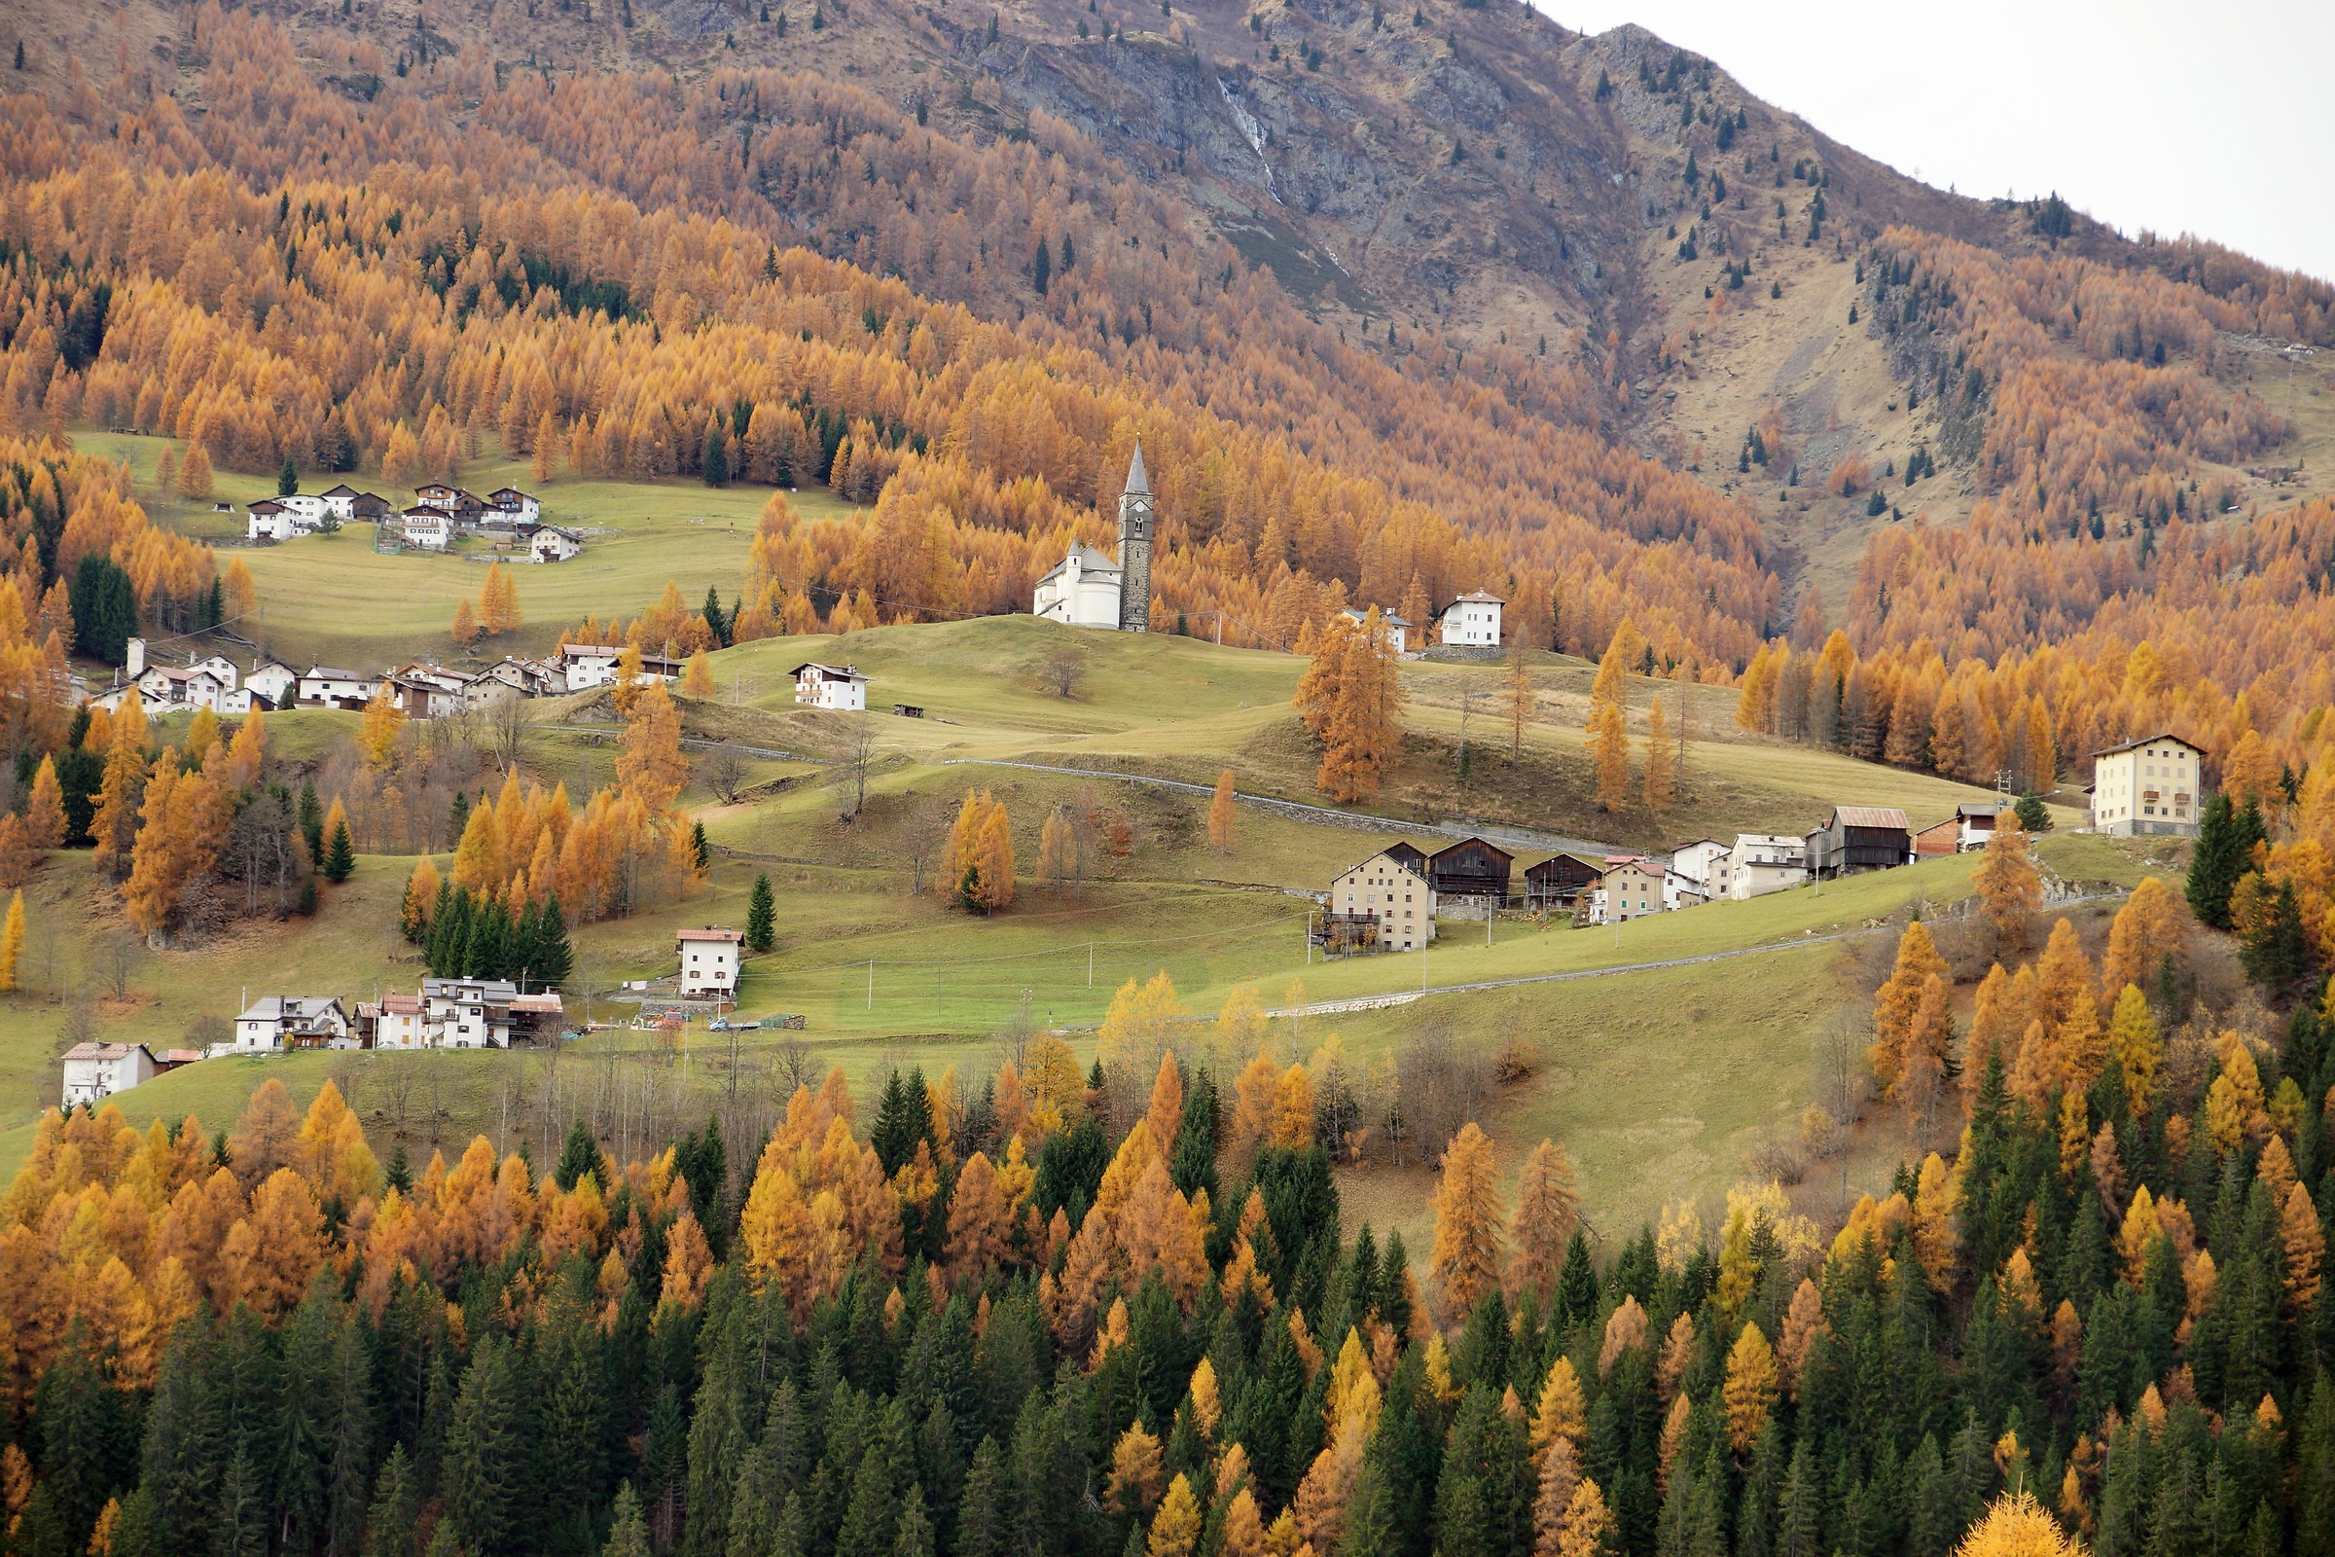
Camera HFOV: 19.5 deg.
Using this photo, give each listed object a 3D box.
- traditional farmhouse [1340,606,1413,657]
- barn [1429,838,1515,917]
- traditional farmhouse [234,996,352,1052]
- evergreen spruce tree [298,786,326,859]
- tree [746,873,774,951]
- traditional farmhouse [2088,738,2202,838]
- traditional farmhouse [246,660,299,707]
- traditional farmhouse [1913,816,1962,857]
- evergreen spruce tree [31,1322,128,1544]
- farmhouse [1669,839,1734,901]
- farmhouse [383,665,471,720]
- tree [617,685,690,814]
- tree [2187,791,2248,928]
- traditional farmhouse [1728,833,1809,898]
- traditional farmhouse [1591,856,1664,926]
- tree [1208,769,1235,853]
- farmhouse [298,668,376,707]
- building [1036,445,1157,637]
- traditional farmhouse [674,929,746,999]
[{"bbox_3d":[38.630,-27.160,1260.000,10.430,8.300,10.500,3,-6,-17],"label":"traditional farmhouse"},{"bbox_3d":[46.470,15.260,1045.000,12.400,12.000,11.500,0,-6,9],"label":"barn"},{"bbox_3d":[-132.800,37.340,1035.000,14.000,8.300,10.000,-4,-6,35],"label":"traditional farmhouse"},{"bbox_3d":[-141.970,7.570,1130.000,4.400,13.190,4.400,1,-6,0],"label":"evergreen spruce tree"},{"bbox_3d":[-59.540,19.760,1000.000,4.290,11.390,4.290,2,-5,0],"label":"tree"},{"bbox_3d":[143.850,1.070,1000.000,12.200,14.800,12.200,3,-6,-22],"label":"traditional farmhouse"},{"bbox_3d":[-193.360,-20.460,1470.000,9.200,9.500,9.500,2,-5,-19],"label":"traditional farmhouse"},{"bbox_3d":[120.950,9.190,1070.000,6.800,5.800,7.000,2,-6,0],"label":"traditional farmhouse"},{"bbox_3d":[-131.250,78.890,820.000,10.230,28.570,10.230,2,-5,0],"label":"evergreen spruce tree"},{"bbox_3d":[81.240,13.860,1035.000,9.800,9.200,9.800,2,-6,-10],"label":"farmhouse"},{"bbox_3d":[-156.410,-18.100,1440.000,13.030,10.300,12.500,-3,-7,37],"label":"farmhouse"},{"bbox_3d":[-89.650,-5.190,1186.610,12.000,23.000,12.000,2,-7,-4],"label":"tree"},{"bbox_3d":[148.000,11.440,960.000,8.480,19.090,8.480,1,-6,0],"label":"tree"},{"bbox_3d":[88.840,13.060,1005.000,9.600,9.400,9.600,3,-5,-16],"label":"traditional farmhouse"},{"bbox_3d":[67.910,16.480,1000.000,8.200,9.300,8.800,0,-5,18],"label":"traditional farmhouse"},{"bbox_3d":[8.770,5.350,1110.000,4.610,13.540,4.610,1,-6,0],"label":"tree"},{"bbox_3d":[-170.640,-18.570,1400.000,15.500,8.300,10.000,2,-5,-10],"label":"farmhouse"},{"bbox_3d":[-14.570,-46.500,1320.000,17.500,36.000,25.000,2,-5,-17],"label":"building"},{"bbox_3d":[-74.460,30.220,1110.000,10.790,10.700,10.000,2,-6,-3],"label":"traditional farmhouse"}]

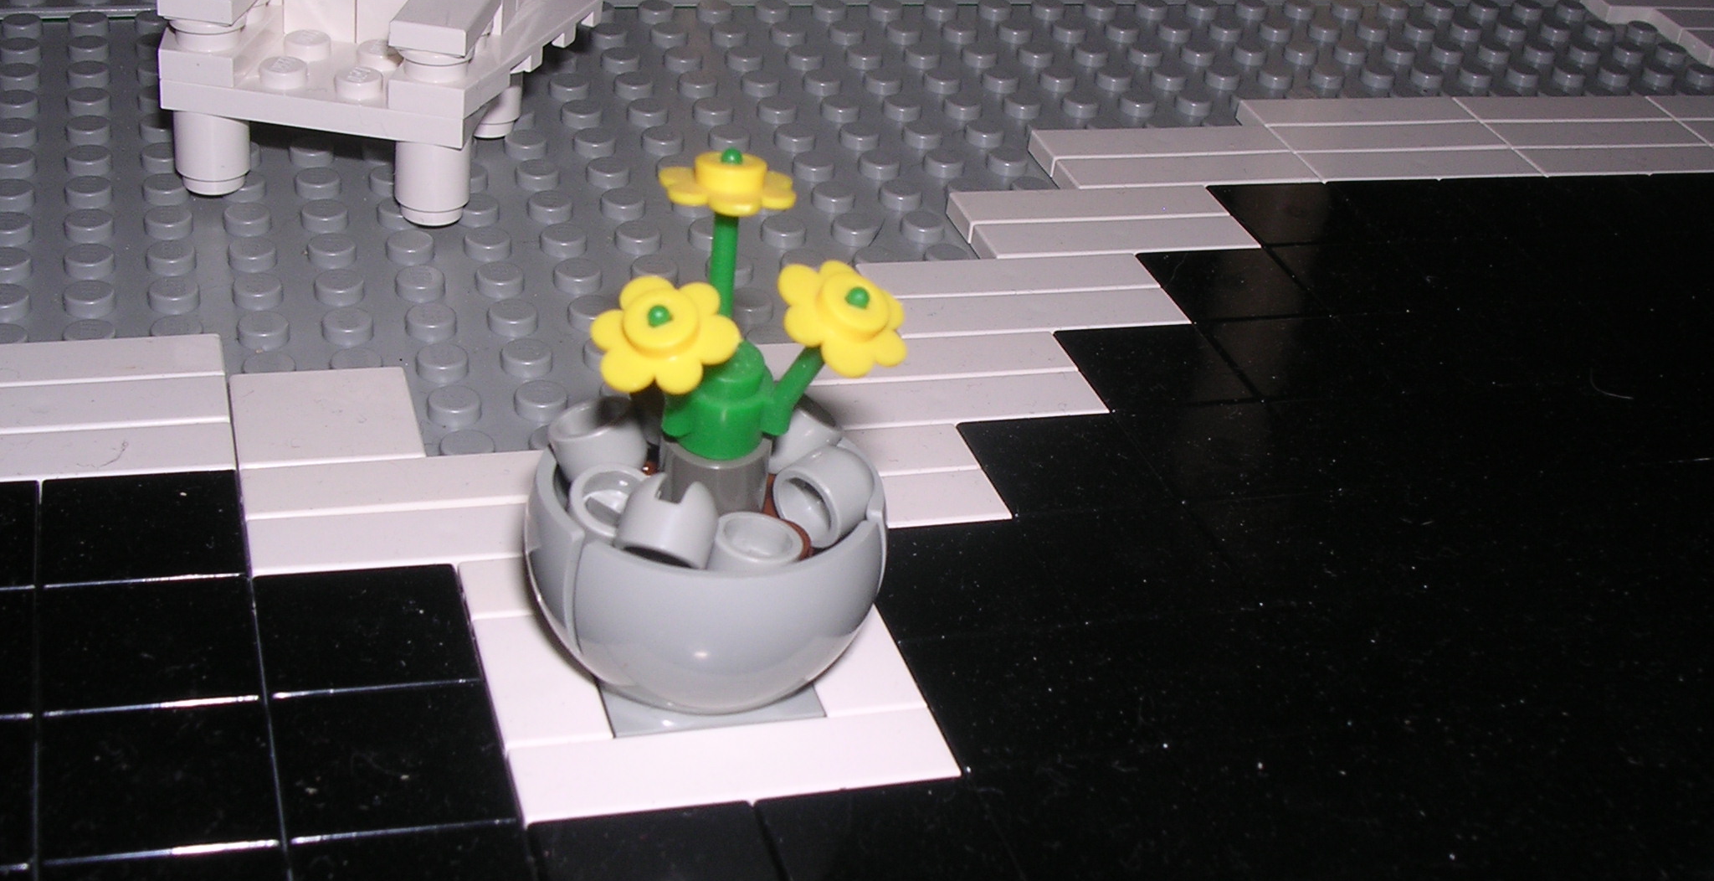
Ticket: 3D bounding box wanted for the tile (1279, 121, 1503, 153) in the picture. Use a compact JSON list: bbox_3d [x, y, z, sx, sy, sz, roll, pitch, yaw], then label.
[{"bbox_3d":[0.068,-0.037,0.273,0.032,0.003,0.008,-4,32,-17],"label":"tile"}]

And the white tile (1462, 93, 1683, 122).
[{"bbox_3d":[0.096,-0.044,0.291,0.032,0.003,0.008,-4,32,-17],"label":"white tile"}]

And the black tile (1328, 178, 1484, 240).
[{"bbox_3d":[0.066,-0.026,0.253,0.016,0.003,0.016,-4,32,-17],"label":"black tile"}]

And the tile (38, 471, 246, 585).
[{"bbox_3d":[-0.058,0.008,0.173,0.016,0.003,0.016,-4,32,-17],"label":"tile"}]

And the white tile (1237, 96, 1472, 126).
[{"bbox_3d":[0.066,-0.042,0.279,0.032,0.003,0.008,-4,32,-17],"label":"white tile"}]

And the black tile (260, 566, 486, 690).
[{"bbox_3d":[-0.038,0.016,0.164,0.016,0.003,0.016,-4,32,-17],"label":"black tile"}]

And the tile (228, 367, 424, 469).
[{"bbox_3d":[-0.047,-0.001,0.188,0.016,0.003,0.016,-4,32,-17],"label":"tile"}]

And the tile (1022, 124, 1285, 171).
[{"bbox_3d":[0.038,-0.035,0.263,0.032,0.003,0.008,-4,32,-17],"label":"tile"}]

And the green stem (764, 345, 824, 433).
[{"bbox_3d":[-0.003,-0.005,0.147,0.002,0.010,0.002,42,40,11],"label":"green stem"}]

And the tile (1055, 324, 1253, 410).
[{"bbox_3d":[0.030,-0.006,0.213,0.016,0.003,0.016,-4,32,-17],"label":"tile"}]

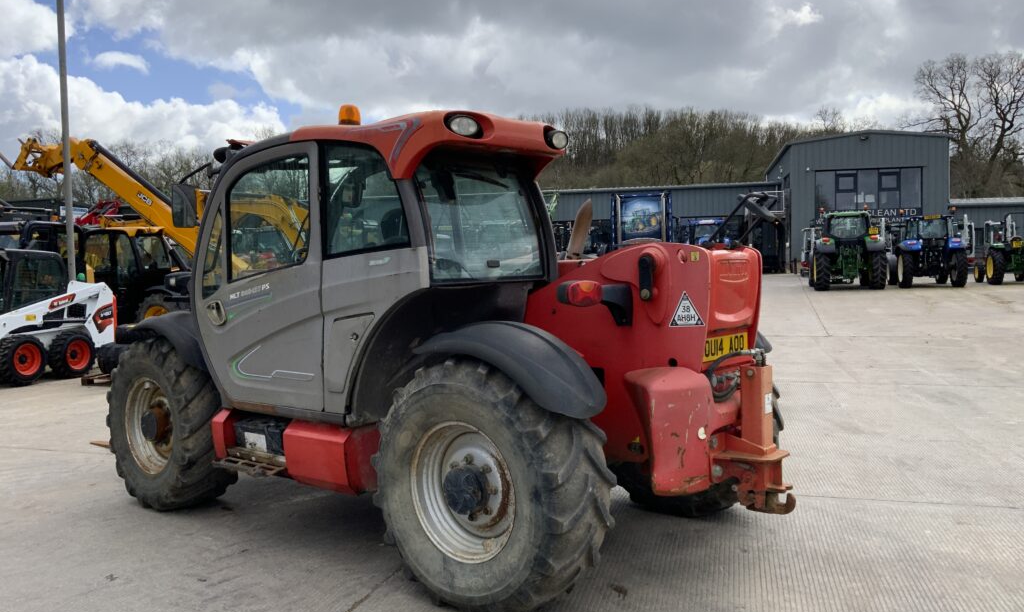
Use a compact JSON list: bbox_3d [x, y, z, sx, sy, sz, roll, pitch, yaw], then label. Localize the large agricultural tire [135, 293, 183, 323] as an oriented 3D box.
[{"bbox_3d":[-7.598,0.314,18.688,1.200,1.200,0.420,-1,3,7],"label":"large agricultural tire"}]

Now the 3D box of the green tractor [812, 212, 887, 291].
[{"bbox_3d":[12.496,-2.067,32.096,2.420,2.840,4.600,0,3,13],"label":"green tractor"}]

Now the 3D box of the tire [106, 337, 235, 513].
[{"bbox_3d":[-2.361,0.805,6.000,1.220,1.220,0.440,1,4,39],"label":"tire"}]

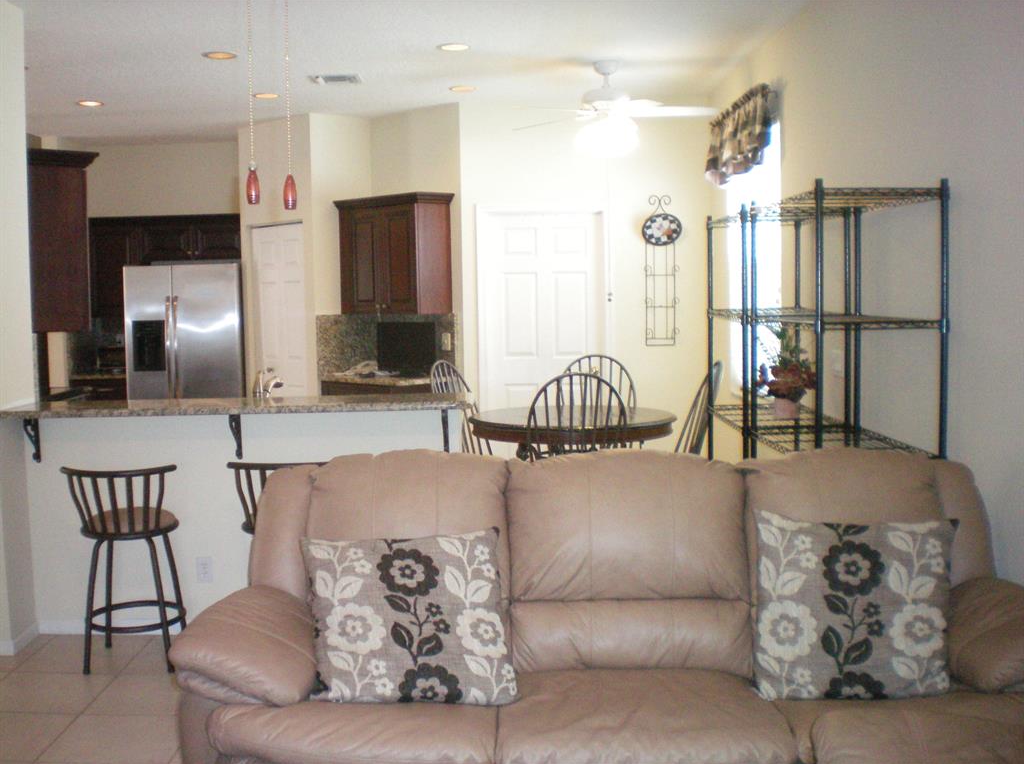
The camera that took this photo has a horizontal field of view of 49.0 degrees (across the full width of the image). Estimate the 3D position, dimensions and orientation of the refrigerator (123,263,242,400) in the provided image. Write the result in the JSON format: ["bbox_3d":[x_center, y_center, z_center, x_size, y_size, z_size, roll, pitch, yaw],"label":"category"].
[{"bbox_3d":[-2.536,-0.069,9.063,0.900,1.770,0.780,-1,5,0],"label":"refrigerator"}]

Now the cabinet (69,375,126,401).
[{"bbox_3d":[-3.236,0.371,9.210,0.470,0.880,0.610,-1,5,0],"label":"cabinet"}]

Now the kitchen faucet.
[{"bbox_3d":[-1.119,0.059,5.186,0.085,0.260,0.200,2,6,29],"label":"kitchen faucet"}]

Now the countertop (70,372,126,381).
[{"bbox_3d":[-3.244,-0.074,9.161,0.480,0.040,0.650,-1,5,0],"label":"countertop"}]

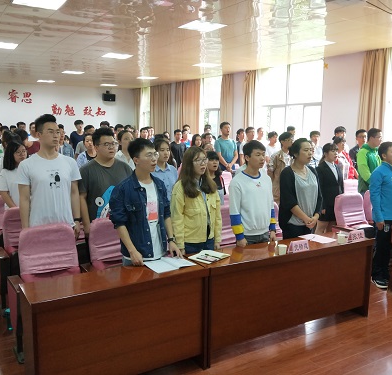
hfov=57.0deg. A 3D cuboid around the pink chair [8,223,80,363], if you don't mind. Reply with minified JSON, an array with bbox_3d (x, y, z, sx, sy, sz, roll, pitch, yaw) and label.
[{"bbox_3d":[-1.252,0.791,3.014,0.580,0.950,0.600,-5,11,-30],"label":"pink chair"}]

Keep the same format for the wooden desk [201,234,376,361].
[{"bbox_3d":[0.793,0.897,3.203,1.700,0.795,0.370,-5,11,-25],"label":"wooden desk"}]

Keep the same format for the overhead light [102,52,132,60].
[{"bbox_3d":[-1.994,-3.347,9.169,0.600,0.060,0.600,-5,11,-30],"label":"overhead light"}]

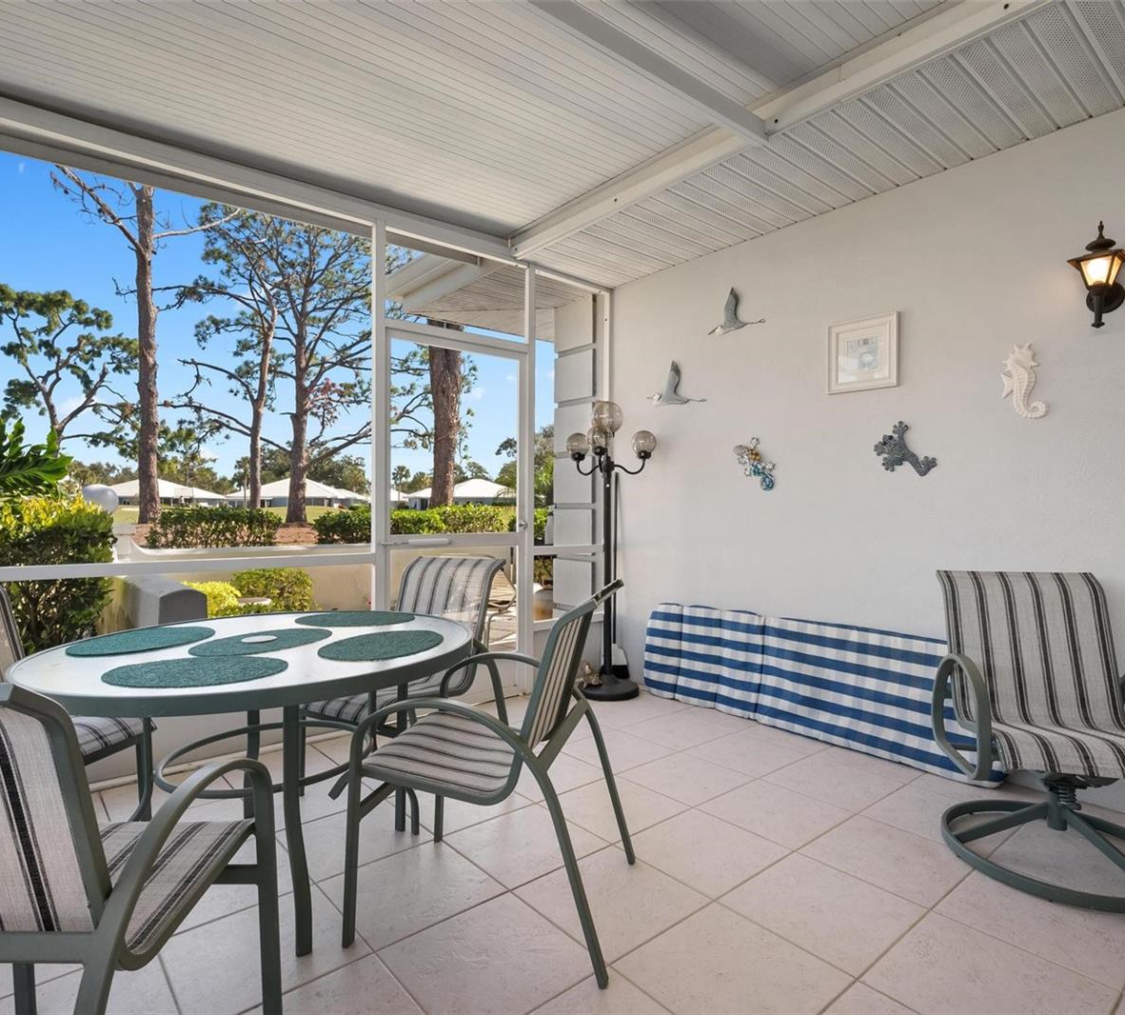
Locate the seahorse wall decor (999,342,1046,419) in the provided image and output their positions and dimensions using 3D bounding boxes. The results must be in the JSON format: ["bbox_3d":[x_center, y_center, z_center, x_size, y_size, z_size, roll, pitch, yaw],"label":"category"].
[{"bbox_3d":[1.846,-0.499,2.706,0.030,0.303,0.164,0,0,-40],"label":"seahorse wall decor"}]

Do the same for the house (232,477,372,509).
[{"bbox_3d":[-31.800,-1.300,82.000,15.500,4.600,12.000,0,0,-13],"label":"house"}]

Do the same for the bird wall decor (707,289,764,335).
[{"bbox_3d":[0.917,-1.050,3.589,0.040,0.240,0.366,0,0,-41],"label":"bird wall decor"}]

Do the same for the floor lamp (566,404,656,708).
[{"bbox_3d":[0.282,0.230,4.069,0.547,1.768,0.531,0,0,0],"label":"floor lamp"}]

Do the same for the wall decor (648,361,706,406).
[{"bbox_3d":[0.689,-0.760,4.093,0.030,0.257,0.453,0,0,-40],"label":"wall decor"}]

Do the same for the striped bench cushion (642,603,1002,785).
[{"bbox_3d":[1.115,0.828,3.338,0.088,0.540,1.830,0,0,-41],"label":"striped bench cushion"}]

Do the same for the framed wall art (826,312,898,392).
[{"bbox_3d":[1.427,-0.724,3.212,0.025,0.339,0.345,0,0,-40],"label":"framed wall art"}]

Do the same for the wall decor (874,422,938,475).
[{"bbox_3d":[1.490,-0.255,2.946,0.035,0.245,0.266,0,0,-41],"label":"wall decor"}]

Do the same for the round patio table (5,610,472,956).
[{"bbox_3d":[-0.889,0.768,2.084,1.211,0.709,1.211,0,0,0],"label":"round patio table"}]

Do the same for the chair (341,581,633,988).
[{"bbox_3d":[-0.163,0.673,1.935,0.678,0.898,0.588,0,0,12],"label":"chair"}]

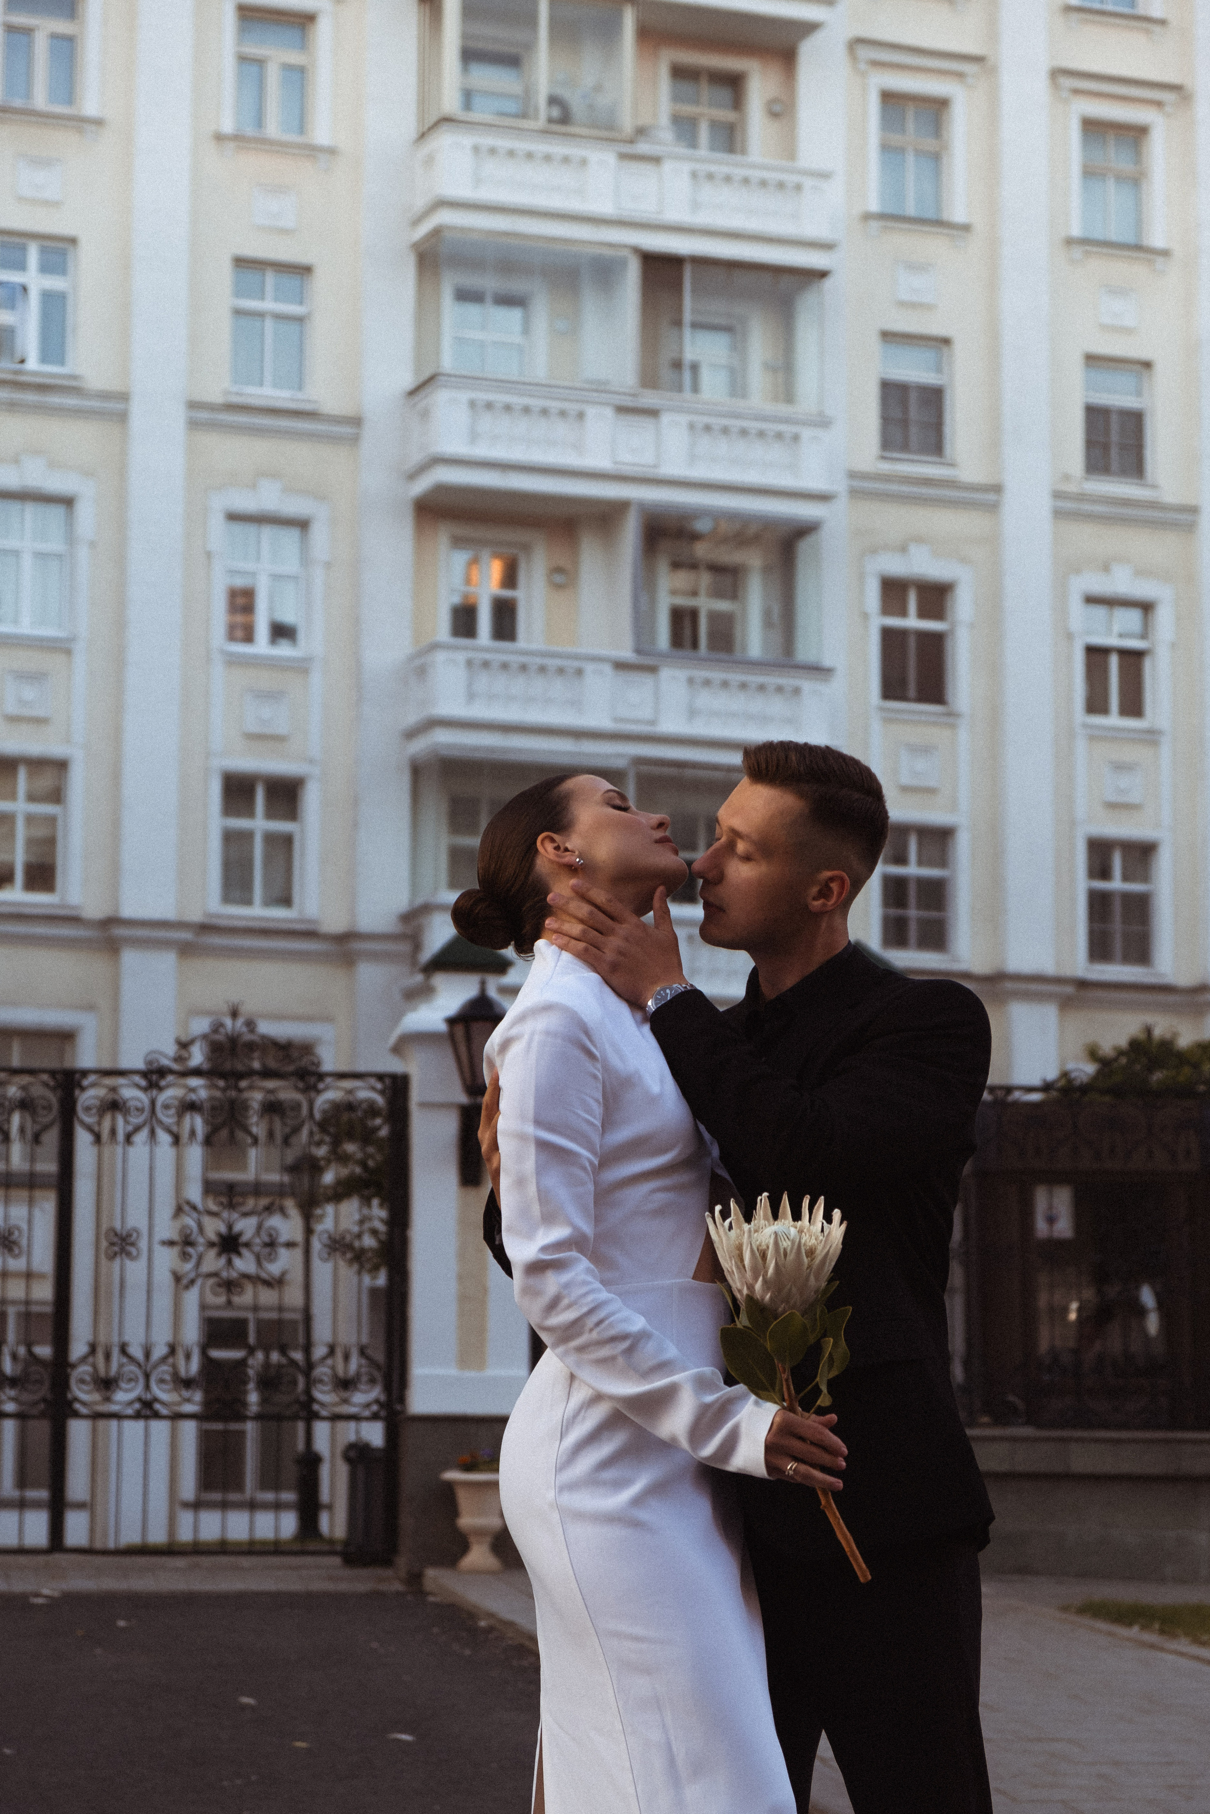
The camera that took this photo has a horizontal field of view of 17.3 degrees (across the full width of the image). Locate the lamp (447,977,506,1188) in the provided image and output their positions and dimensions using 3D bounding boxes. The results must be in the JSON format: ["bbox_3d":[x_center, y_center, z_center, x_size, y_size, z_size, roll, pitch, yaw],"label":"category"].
[{"bbox_3d":[-0.704,0.994,22.600,0.420,1.170,0.560,1,-7,-9],"label":"lamp"}]

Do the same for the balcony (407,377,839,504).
[{"bbox_3d":[0.206,-5.654,50.074,5.360,1.350,1.100,3,-8,-22],"label":"balcony"}]

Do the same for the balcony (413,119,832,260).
[{"bbox_3d":[0.233,-8.843,50.474,5.360,1.350,1.100,3,-8,-22],"label":"balcony"}]

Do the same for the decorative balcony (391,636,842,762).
[{"bbox_3d":[0.179,-2.371,49.694,5.360,1.350,1.100,3,-8,-22],"label":"decorative balcony"}]

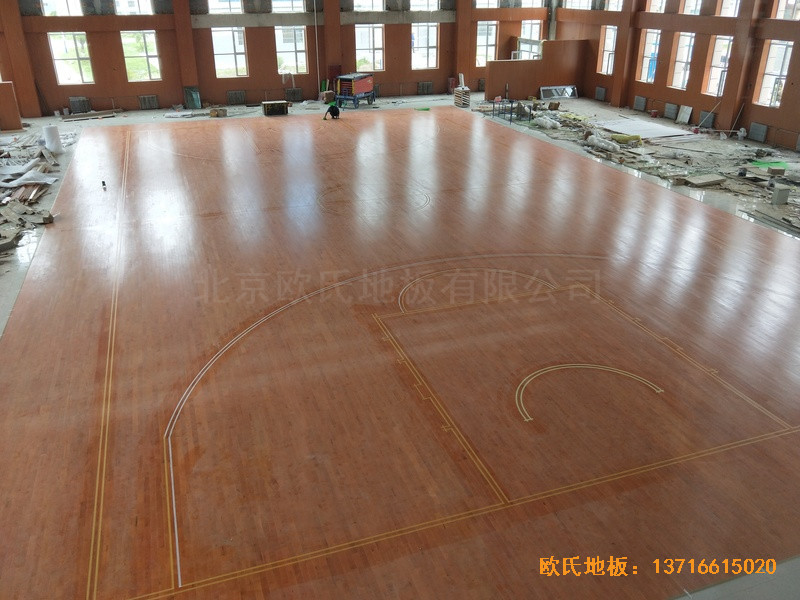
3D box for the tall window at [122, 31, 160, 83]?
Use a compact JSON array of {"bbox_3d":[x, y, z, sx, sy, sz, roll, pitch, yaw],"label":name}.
[{"bbox_3d":[-13.664,-12.892,30.622,1.756,2.558,0.200,-8,26,-15],"label":"tall window"}]

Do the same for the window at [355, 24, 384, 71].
[{"bbox_3d":[-1.691,-14.721,33.814,1.756,2.558,0.200,-8,26,-15],"label":"window"}]

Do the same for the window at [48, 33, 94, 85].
[{"bbox_3d":[-16.873,-12.402,29.767,1.756,2.558,0.200,-8,26,-15],"label":"window"}]

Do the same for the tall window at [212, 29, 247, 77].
[{"bbox_3d":[-9.299,-13.584,31.776,1.756,2.558,0.200,-8,26,-15],"label":"tall window"}]

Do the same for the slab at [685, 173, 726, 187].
[{"bbox_3d":[10.190,-3.958,19.282,1.257,0.140,0.593,-11,27,-21],"label":"slab"}]

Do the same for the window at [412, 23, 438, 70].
[{"bbox_3d":[1.544,-15.185,34.689,1.756,2.558,0.200,-8,26,-15],"label":"window"}]

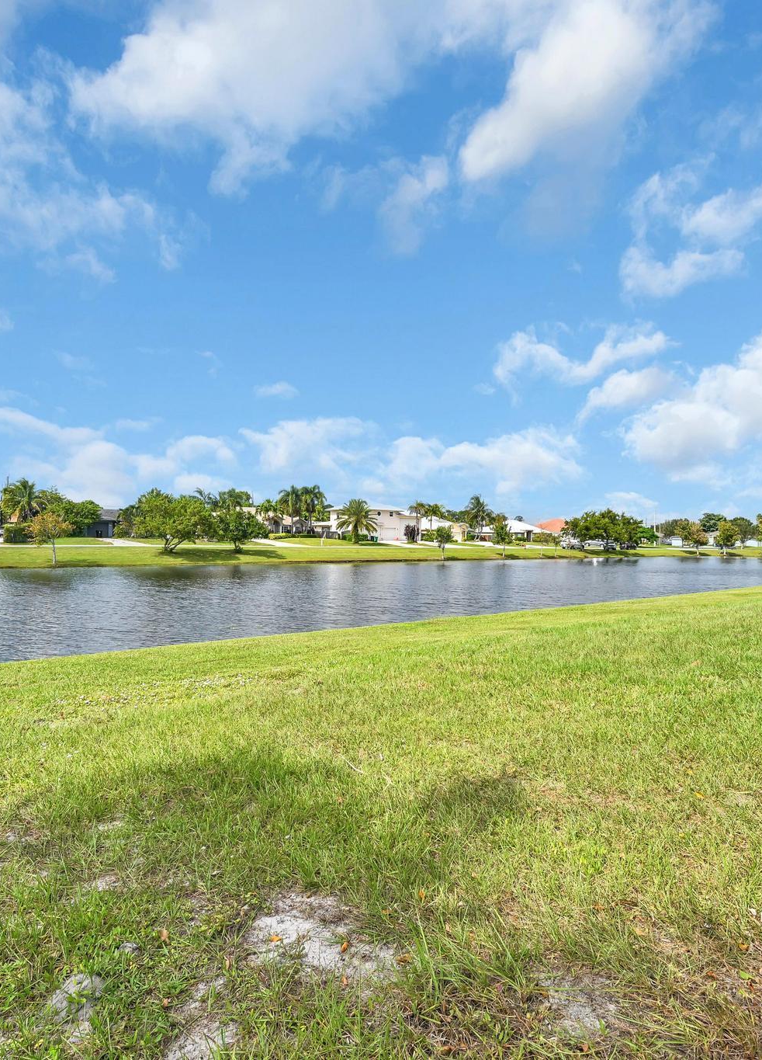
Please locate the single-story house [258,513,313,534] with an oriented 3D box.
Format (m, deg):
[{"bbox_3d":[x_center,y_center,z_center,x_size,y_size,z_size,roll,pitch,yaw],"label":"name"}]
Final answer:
[{"bbox_3d":[-21.254,-1.127,112.155,13.200,4.900,12.000,1,-2,-39],"label":"single-story house"}]

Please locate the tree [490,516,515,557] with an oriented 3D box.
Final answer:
[{"bbox_3d":[17.528,0.894,89.000,3.400,6.080,3.400,0,-2,0],"label":"tree"}]

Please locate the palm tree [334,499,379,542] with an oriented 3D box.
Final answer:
[{"bbox_3d":[-3.740,-1.310,93.000,6.540,6.730,6.540,0,-1,0],"label":"palm tree"}]

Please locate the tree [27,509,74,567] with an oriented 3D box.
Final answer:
[{"bbox_3d":[-28.385,0.666,53.000,3.600,4.950,3.600,1,-2,-38],"label":"tree"}]

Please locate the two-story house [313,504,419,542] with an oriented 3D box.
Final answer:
[{"bbox_3d":[-3.228,-1.476,122.344,15.500,7.300,13.500,1,-2,-39],"label":"two-story house"}]

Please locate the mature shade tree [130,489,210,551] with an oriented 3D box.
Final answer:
[{"bbox_3d":[-23.360,-1.040,69.000,8.000,7.070,8.000,1,-1,-19],"label":"mature shade tree"}]

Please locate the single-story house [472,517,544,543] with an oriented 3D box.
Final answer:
[{"bbox_3d":[31.007,0.151,149.903,16.000,5.400,12.000,1,-2,-39],"label":"single-story house"}]

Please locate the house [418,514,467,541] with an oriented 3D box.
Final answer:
[{"bbox_3d":[10.978,-0.173,115.000,12.500,4.970,11.000,1,-2,-38],"label":"house"}]

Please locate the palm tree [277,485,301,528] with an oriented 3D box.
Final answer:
[{"bbox_3d":[-15.587,-3.387,107.000,4.700,8.710,4.700,0,-1,-8],"label":"palm tree"}]

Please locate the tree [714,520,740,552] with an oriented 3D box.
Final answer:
[{"bbox_3d":[68.828,1.422,123.000,4.600,6.550,4.600,0,-1,29],"label":"tree"}]

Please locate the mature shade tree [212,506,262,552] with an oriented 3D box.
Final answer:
[{"bbox_3d":[-16.060,0.000,69.500,5.800,5.030,5.800,1,-2,-35],"label":"mature shade tree"}]

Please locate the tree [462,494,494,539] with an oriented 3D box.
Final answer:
[{"bbox_3d":[20.504,-2.613,130.000,6.200,9.930,6.200,0,-1,9],"label":"tree"}]

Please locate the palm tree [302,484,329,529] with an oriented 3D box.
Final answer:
[{"bbox_3d":[-10.440,-3.150,98.000,4.530,7.880,4.530,0,-1,0],"label":"palm tree"}]

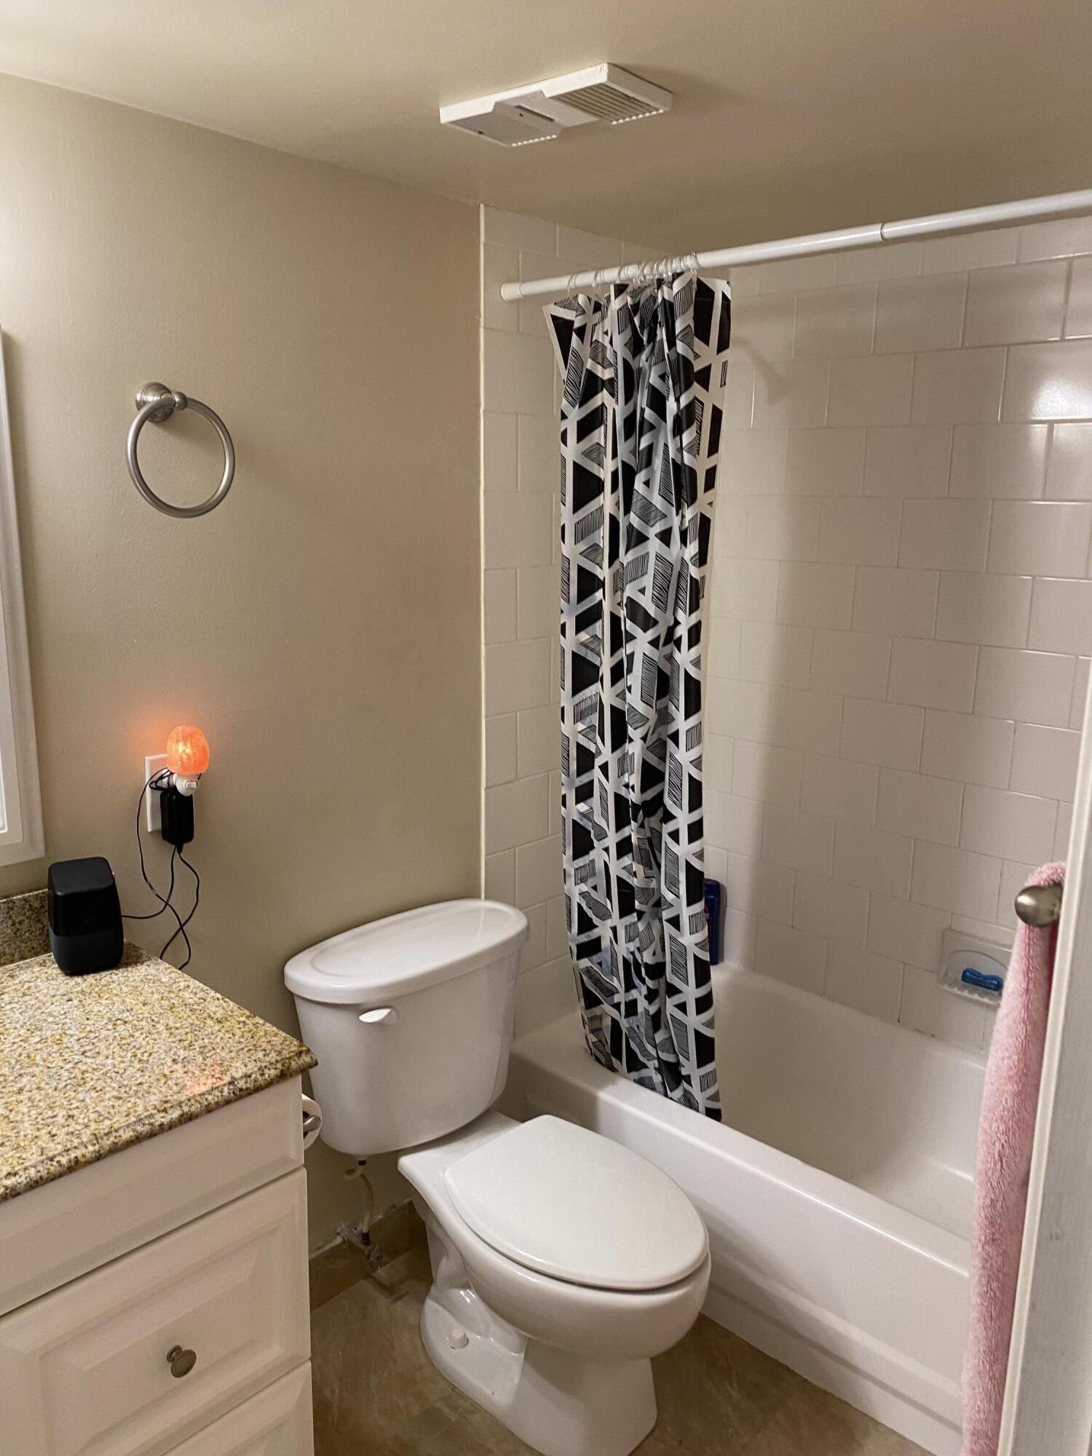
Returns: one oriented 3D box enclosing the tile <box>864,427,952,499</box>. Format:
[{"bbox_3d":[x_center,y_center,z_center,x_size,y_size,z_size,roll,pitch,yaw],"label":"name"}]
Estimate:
[{"bbox_3d":[0.800,-0.590,2.424,0.200,0.152,0.010,12,17,42],"label":"tile"}]

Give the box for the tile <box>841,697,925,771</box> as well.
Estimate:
[{"bbox_3d":[0.777,0.013,2.520,0.197,0.151,0.010,12,17,41],"label":"tile"}]

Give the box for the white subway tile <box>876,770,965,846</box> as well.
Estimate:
[{"bbox_3d":[0.863,0.183,2.525,0.200,0.152,0.010,12,17,42],"label":"white subway tile"}]

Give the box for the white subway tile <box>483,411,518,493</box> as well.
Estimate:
[{"bbox_3d":[-0.091,-0.553,2.199,0.010,0.151,0.090,12,17,41],"label":"white subway tile"}]

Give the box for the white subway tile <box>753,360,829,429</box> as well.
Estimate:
[{"bbox_3d":[0.575,-0.781,2.570,0.198,0.151,0.010,12,17,41],"label":"white subway tile"}]

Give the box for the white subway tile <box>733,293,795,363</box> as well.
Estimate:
[{"bbox_3d":[0.509,-0.951,2.614,0.194,0.152,0.010,12,17,41],"label":"white subway tile"}]

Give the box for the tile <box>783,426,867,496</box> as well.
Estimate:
[{"bbox_3d":[0.648,-0.616,2.536,0.198,0.151,0.010,12,17,41],"label":"tile"}]

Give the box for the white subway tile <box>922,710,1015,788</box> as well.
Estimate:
[{"bbox_3d":[0.929,0.045,2.411,0.198,0.151,0.010,12,17,41],"label":"white subway tile"}]

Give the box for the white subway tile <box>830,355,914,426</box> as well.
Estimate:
[{"bbox_3d":[0.726,-0.753,2.450,0.200,0.152,0.010,12,17,41],"label":"white subway tile"}]

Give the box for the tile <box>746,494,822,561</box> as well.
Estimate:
[{"bbox_3d":[0.568,-0.480,2.615,0.197,0.151,0.010,12,17,41],"label":"tile"}]

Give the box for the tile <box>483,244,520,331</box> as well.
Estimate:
[{"bbox_3d":[-0.086,-0.856,2.133,0.010,0.152,0.099,12,17,41],"label":"tile"}]

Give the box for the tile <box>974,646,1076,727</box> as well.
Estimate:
[{"bbox_3d":[1.006,-0.087,2.302,0.201,0.152,0.008,13,17,43],"label":"tile"}]

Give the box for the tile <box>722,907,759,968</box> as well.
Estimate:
[{"bbox_3d":[0.478,0.542,2.912,0.197,0.151,0.010,12,17,41],"label":"tile"}]

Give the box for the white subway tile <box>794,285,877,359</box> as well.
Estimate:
[{"bbox_3d":[0.653,-0.917,2.481,0.201,0.152,0.008,13,17,43],"label":"white subway tile"}]

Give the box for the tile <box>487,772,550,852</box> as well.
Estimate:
[{"bbox_3d":[-0.062,0.188,2.405,0.010,0.151,0.197,12,17,41],"label":"tile"}]

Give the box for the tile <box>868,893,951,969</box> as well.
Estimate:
[{"bbox_3d":[0.857,0.481,2.585,0.200,0.152,0.010,12,17,41],"label":"tile"}]

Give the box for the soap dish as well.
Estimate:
[{"bbox_3d":[0.951,0.536,2.440,0.164,0.126,0.068,12,17,42],"label":"soap dish"}]

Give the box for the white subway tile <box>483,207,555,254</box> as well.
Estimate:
[{"bbox_3d":[-0.051,-0.976,2.159,0.010,0.067,0.200,12,17,42],"label":"white subway tile"}]

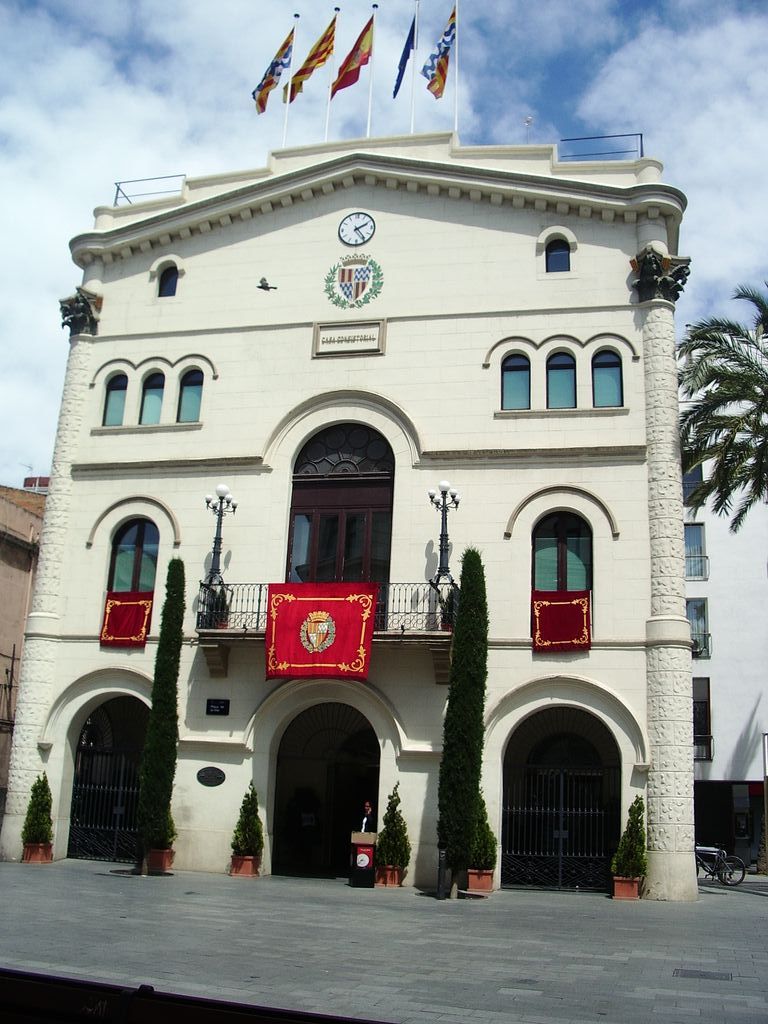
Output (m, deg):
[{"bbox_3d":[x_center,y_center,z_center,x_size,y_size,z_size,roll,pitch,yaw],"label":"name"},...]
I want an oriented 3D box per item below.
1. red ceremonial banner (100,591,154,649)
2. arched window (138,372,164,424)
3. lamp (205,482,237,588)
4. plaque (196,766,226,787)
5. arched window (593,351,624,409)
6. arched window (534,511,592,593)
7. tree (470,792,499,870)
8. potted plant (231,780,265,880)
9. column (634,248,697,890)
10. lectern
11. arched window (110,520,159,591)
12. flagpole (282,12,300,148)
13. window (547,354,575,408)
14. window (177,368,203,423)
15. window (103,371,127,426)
[{"bbox_3d":[-6.152,2.577,24.854,1.240,1.348,0.100,-1,-13,13],"label":"red ceremonial banner"},{"bbox_3d":[-6.437,-3.129,28.666,0.759,1.519,0.203,-1,-17,13],"label":"arched window"},{"bbox_3d":[-3.828,0.532,23.964,0.821,2.485,0.780,-1,-15,13],"label":"lamp"},{"bbox_3d":[-4.126,6.360,24.830,0.730,0.460,0.050,-1,-17,14],"label":"plaque"},{"bbox_3d":[5.181,-3.098,23.971,0.695,1.414,0.220,-1,-15,13],"label":"arched window"},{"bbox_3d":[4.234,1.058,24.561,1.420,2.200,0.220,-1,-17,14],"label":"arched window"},{"bbox_3d":[2.119,6.973,22.646,0.760,1.650,0.750,-1,-17,14],"label":"tree"},{"bbox_3d":[-3.122,7.295,23.839,0.800,2.080,0.780,-1,-17,14],"label":"potted plant"},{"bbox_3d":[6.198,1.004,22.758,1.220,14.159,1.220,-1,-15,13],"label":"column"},{"bbox_3d":[-0.440,7.465,22.210,0.567,1.134,0.486,-1,-17,13],"label":"lectern"},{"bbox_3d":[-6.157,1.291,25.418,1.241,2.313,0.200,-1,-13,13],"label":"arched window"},{"bbox_3d":[-2.893,-13.045,31.843,0.111,5.494,0.111,-1,-17,13],"label":"flagpole"},{"bbox_3d":[4.492,-3.315,26.203,0.759,1.519,0.203,-1,-17,13],"label":"window"},{"bbox_3d":[-4.879,-2.929,26.071,0.628,1.412,0.200,-1,-13,13],"label":"window"},{"bbox_3d":[-6.931,-2.929,26.888,0.695,1.482,0.220,-1,-15,13],"label":"window"}]

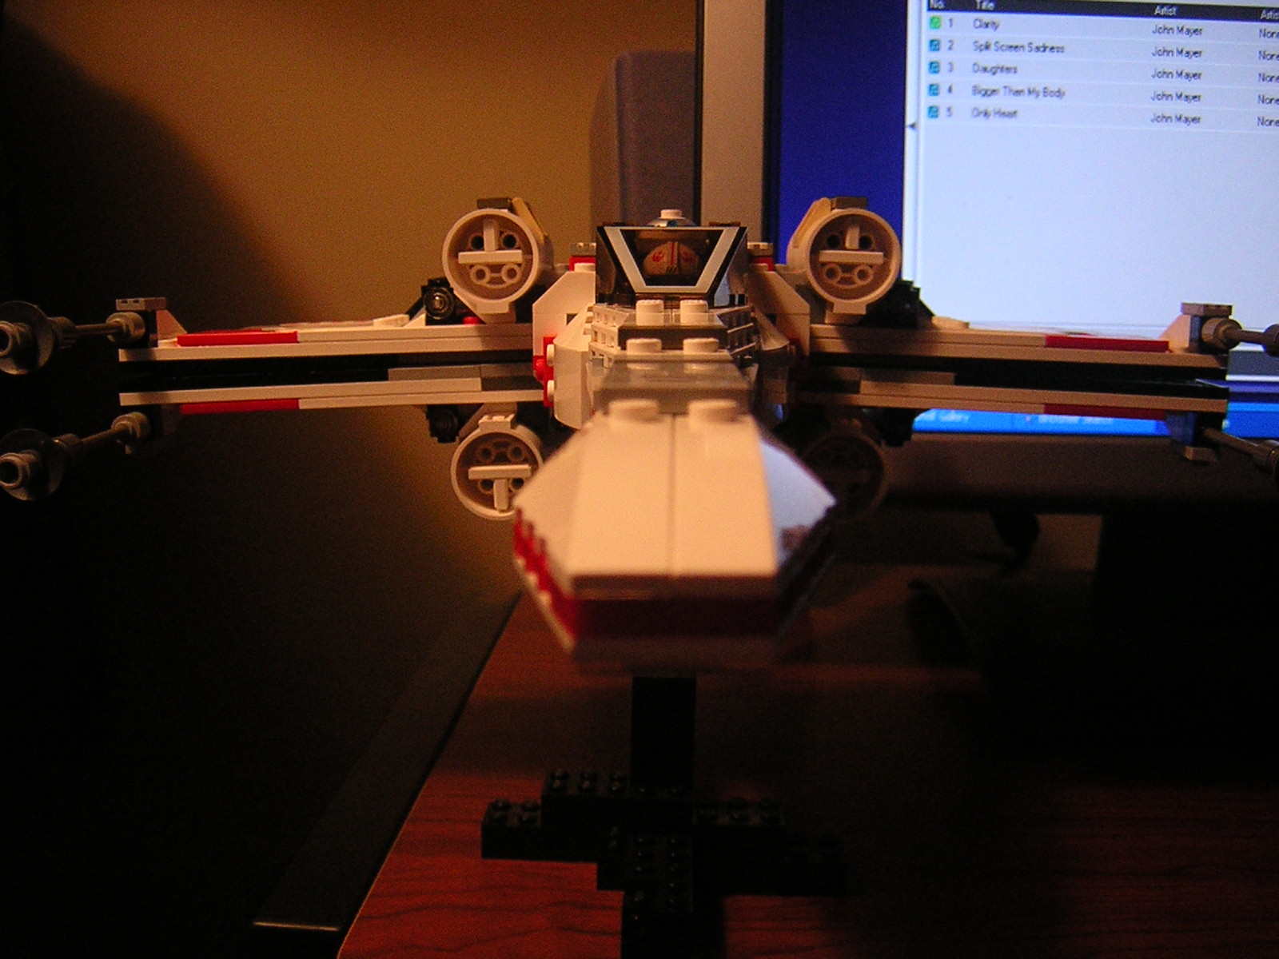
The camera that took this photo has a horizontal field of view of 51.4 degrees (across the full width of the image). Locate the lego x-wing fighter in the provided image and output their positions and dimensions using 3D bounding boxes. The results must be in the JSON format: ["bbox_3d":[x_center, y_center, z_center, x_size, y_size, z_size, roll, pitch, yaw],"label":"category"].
[{"bbox_3d":[0.006,-0.019,0.264,0.298,0.083,0.332,0,9,1],"label":"lego x-wing fighter"}]

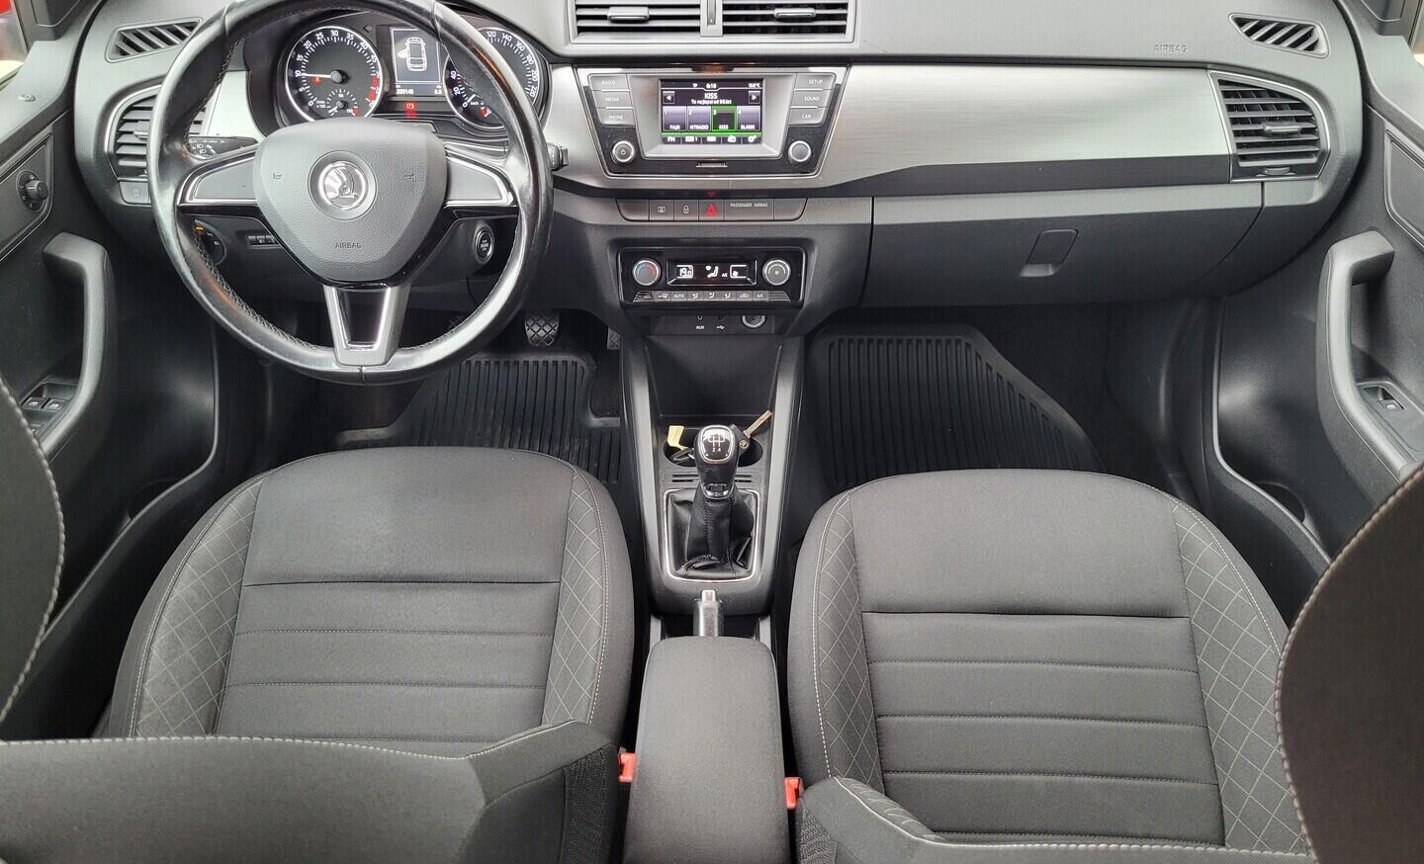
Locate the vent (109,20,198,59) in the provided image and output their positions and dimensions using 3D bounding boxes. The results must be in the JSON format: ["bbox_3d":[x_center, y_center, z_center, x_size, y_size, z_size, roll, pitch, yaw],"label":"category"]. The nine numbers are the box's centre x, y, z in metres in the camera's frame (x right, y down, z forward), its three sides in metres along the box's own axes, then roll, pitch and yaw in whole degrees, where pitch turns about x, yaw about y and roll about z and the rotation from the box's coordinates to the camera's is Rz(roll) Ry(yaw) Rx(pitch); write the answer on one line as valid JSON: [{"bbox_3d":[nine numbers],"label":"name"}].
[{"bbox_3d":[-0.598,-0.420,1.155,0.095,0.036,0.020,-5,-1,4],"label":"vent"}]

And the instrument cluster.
[{"bbox_3d":[-0.317,-0.379,1.140,0.275,0.128,0.060,0,17,0],"label":"instrument cluster"}]

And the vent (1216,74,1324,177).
[{"bbox_3d":[0.594,-0.330,1.159,0.096,0.106,0.040,0,21,0],"label":"vent"}]

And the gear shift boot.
[{"bbox_3d":[0.000,0.061,1.240,0.100,0.175,0.130,0,39,0],"label":"gear shift boot"}]

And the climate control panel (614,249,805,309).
[{"bbox_3d":[0.000,-0.178,1.214,0.206,0.068,0.030,0,21,0],"label":"climate control panel"}]

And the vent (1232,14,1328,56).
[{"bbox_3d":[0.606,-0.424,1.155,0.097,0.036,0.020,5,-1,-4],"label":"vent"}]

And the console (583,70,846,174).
[{"bbox_3d":[-0.001,-0.337,1.159,0.277,0.111,0.040,0,21,0],"label":"console"}]

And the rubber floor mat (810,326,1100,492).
[{"bbox_3d":[0.388,0.074,1.582,0.460,0.070,0.560,0,55,0],"label":"rubber floor mat"}]

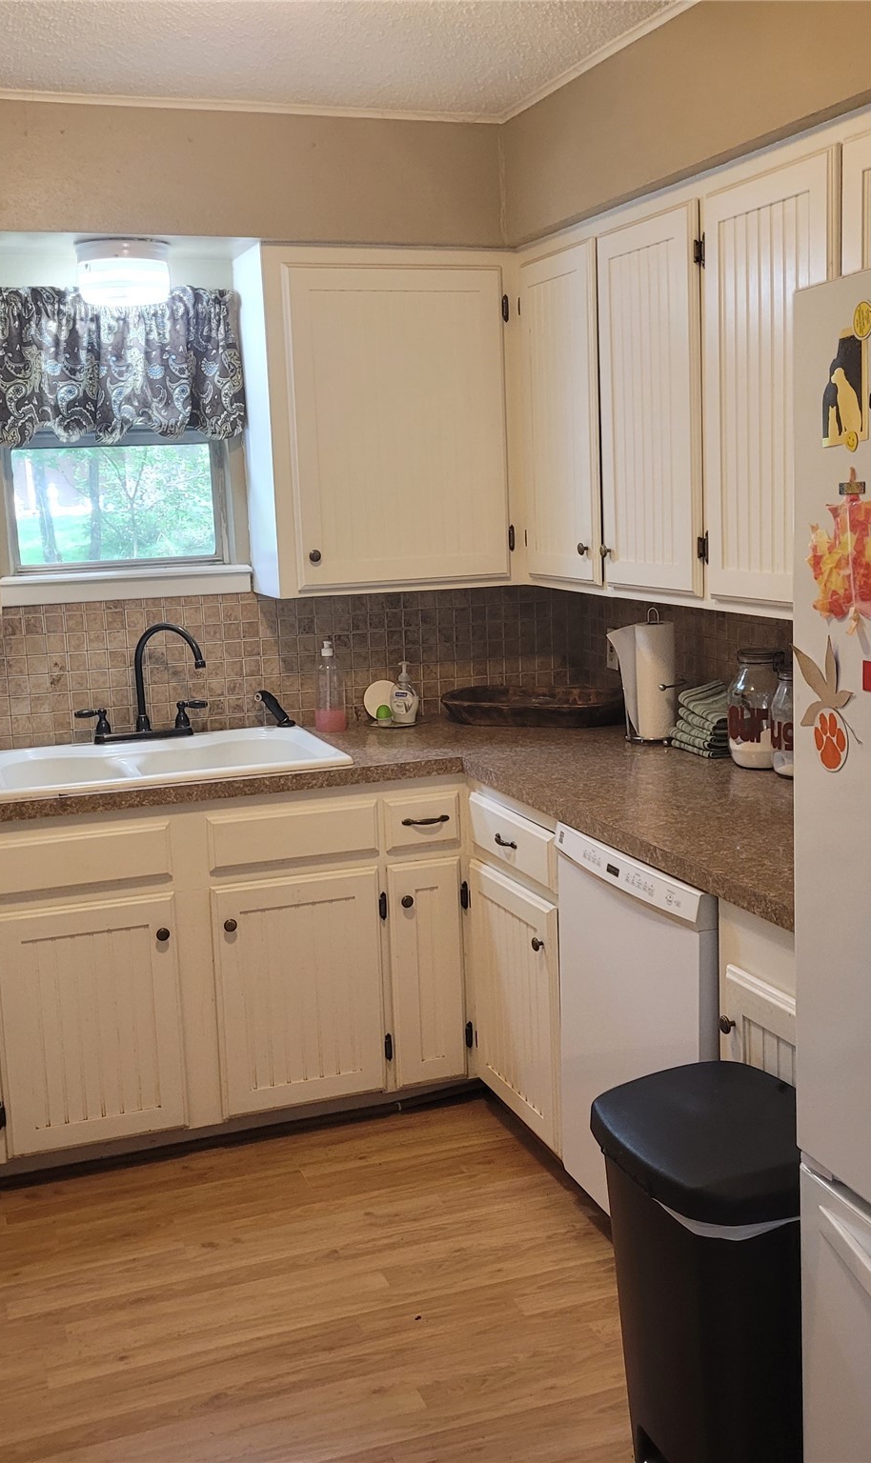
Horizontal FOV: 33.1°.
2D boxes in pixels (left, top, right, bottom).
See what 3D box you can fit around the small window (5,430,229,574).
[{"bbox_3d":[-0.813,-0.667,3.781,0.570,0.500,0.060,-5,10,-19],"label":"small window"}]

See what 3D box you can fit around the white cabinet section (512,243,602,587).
[{"bbox_3d":[0.309,-0.752,3.521,0.022,0.775,0.428,-5,10,-19],"label":"white cabinet section"}]

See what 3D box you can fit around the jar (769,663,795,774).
[{"bbox_3d":[0.784,-0.027,3.168,0.110,0.250,0.110,-2,10,0],"label":"jar"}]

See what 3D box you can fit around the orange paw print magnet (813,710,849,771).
[{"bbox_3d":[0.479,0.012,1.773,0.005,0.076,0.076,-5,10,-16],"label":"orange paw print magnet"}]

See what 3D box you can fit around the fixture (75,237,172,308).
[{"bbox_3d":[-0.745,-1.088,3.506,0.230,0.140,0.230,-5,10,-19],"label":"fixture"}]

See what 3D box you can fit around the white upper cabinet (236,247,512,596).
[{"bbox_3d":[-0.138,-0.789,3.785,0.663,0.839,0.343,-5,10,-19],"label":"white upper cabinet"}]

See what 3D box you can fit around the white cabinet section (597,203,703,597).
[{"bbox_3d":[0.449,-0.684,3.114,0.022,0.772,0.405,-5,10,-19],"label":"white cabinet section"}]

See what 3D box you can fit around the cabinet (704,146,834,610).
[{"bbox_3d":[0.607,-0.617,2.679,0.022,0.765,0.400,-5,10,-19],"label":"cabinet"}]

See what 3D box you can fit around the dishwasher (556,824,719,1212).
[{"bbox_3d":[0.642,0.620,2.900,0.610,0.825,0.600,-5,10,-19],"label":"dishwasher"}]

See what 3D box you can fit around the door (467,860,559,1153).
[{"bbox_3d":[0.182,0.610,3.325,0.025,0.554,0.473,-5,10,-19],"label":"door"}]

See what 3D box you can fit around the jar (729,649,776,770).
[{"bbox_3d":[0.724,-0.053,3.317,0.118,0.260,0.118,-2,9,0],"label":"jar"}]

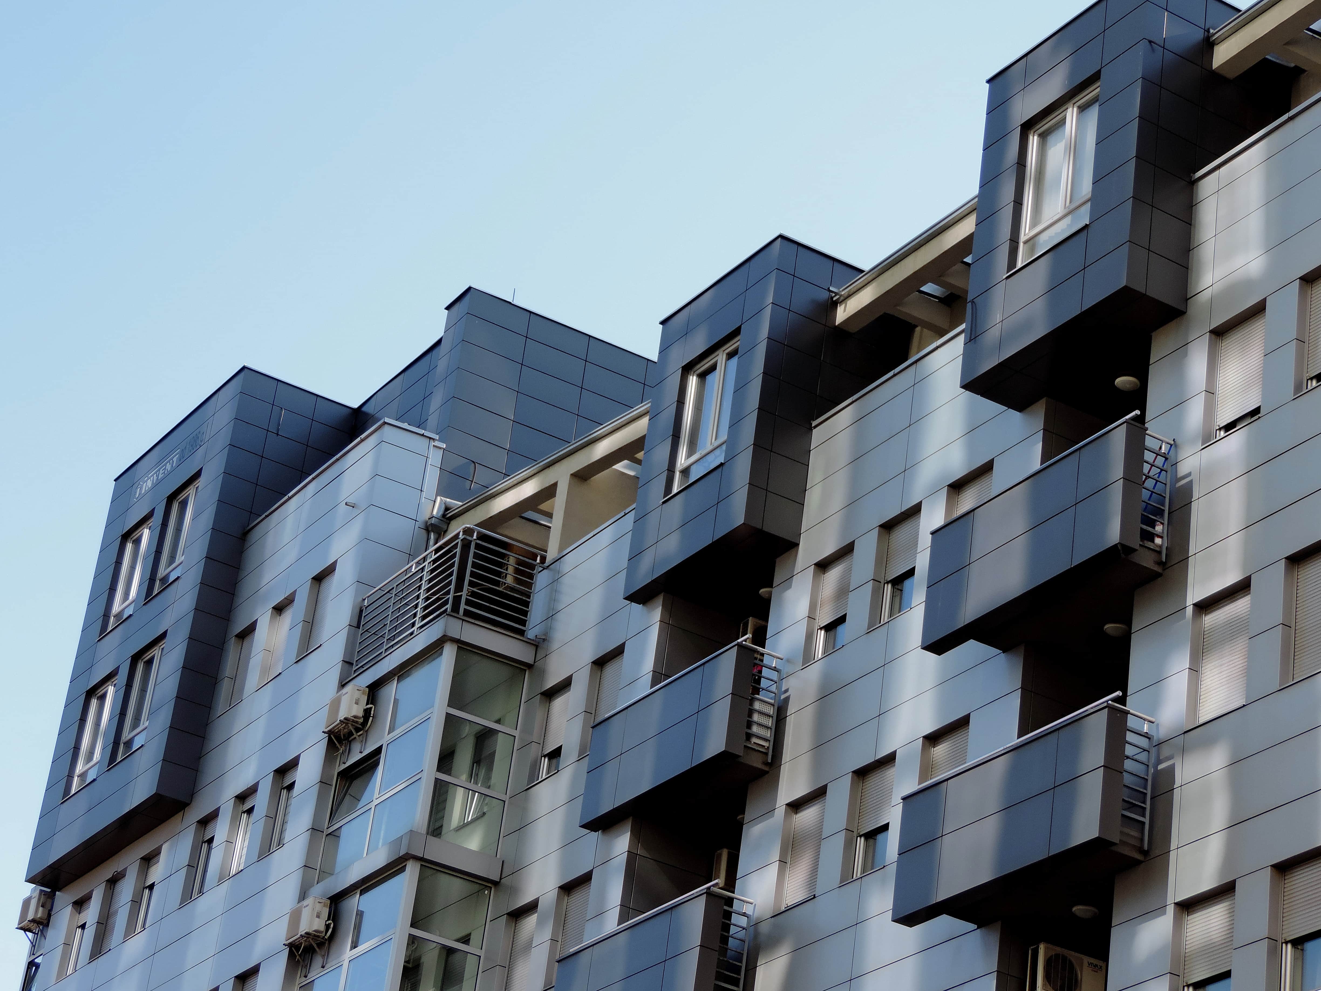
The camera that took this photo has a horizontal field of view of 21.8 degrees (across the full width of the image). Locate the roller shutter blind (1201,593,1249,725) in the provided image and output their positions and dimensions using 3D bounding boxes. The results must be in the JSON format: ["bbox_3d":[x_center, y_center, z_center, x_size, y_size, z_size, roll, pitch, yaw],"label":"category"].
[{"bbox_3d":[5.423,1.554,32.433,0.110,1.348,0.878,21,-30,-24],"label":"roller shutter blind"}]

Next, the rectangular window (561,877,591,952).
[{"bbox_3d":[-0.977,5.193,40.871,0.053,1.258,0.739,21,-30,-24],"label":"rectangular window"}]

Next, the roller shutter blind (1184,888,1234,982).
[{"bbox_3d":[4.839,3.843,29.895,0.050,0.713,0.713,21,-30,-24],"label":"roller shutter blind"}]

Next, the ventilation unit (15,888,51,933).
[{"bbox_3d":[-10.047,6.738,55.253,0.270,0.520,0.740,21,-30,-24],"label":"ventilation unit"}]

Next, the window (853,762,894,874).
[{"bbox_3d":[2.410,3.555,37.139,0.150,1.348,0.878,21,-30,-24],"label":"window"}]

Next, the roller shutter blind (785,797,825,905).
[{"bbox_3d":[1.608,3.817,36.639,0.053,1.267,0.757,21,-30,-24],"label":"roller shutter blind"}]

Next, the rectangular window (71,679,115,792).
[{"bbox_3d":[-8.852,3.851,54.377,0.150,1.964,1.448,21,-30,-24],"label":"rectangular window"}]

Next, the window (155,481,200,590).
[{"bbox_3d":[-7.230,0.681,52.189,0.120,1.810,1.392,21,-30,-24],"label":"window"}]

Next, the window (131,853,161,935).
[{"bbox_3d":[-7.280,5.772,49.369,0.120,1.270,0.757,21,-30,-24],"label":"window"}]

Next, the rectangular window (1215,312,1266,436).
[{"bbox_3d":[5.546,-1.209,32.516,0.053,1.065,0.757,21,-30,-24],"label":"rectangular window"}]

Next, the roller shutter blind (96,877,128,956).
[{"bbox_3d":[-8.134,6.305,51.362,0.053,1.280,0.757,21,-30,-24],"label":"roller shutter blind"}]

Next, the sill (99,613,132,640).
[{"bbox_3d":[-8.404,2.083,53.189,0.160,0.043,1.427,21,-30,-24],"label":"sill"}]

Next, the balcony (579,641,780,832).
[{"bbox_3d":[0.286,2.914,40.761,0.706,1.502,3.457,21,-30,-24],"label":"balcony"}]

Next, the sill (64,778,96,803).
[{"bbox_3d":[-8.888,4.567,52.857,0.150,0.053,1.417,21,-30,-24],"label":"sill"}]

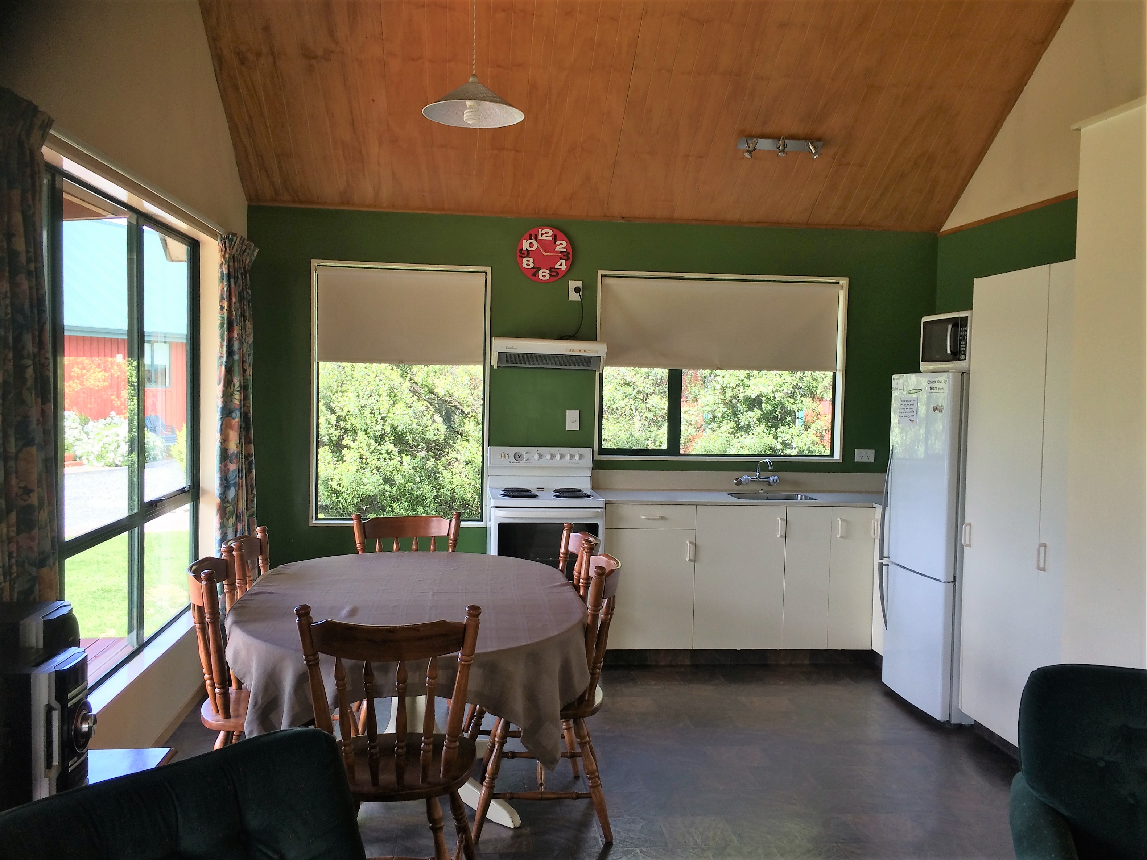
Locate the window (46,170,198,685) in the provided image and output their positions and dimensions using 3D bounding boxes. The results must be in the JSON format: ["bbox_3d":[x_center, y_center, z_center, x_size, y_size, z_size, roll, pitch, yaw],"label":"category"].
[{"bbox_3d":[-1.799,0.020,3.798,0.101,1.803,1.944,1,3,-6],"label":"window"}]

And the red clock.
[{"bbox_3d":[-0.167,-1.024,5.610,0.330,0.330,0.040,1,3,-7],"label":"red clock"}]

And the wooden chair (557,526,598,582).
[{"bbox_3d":[-0.147,0.851,3.857,0.503,0.896,0.493,1,3,-8],"label":"wooden chair"}]

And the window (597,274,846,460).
[{"bbox_3d":[0.873,-0.368,5.678,1.495,1.080,0.101,1,3,-6],"label":"window"}]

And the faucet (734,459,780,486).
[{"bbox_3d":[1.104,0.258,5.713,0.230,0.167,0.240,1,3,-7],"label":"faucet"}]

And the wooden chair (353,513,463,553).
[{"bbox_3d":[-0.711,0.828,4.122,0.493,0.896,0.503,0,3,-14],"label":"wooden chair"}]

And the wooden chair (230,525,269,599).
[{"bbox_3d":[-1.082,0.876,3.724,0.490,0.940,0.450,1,3,-7],"label":"wooden chair"}]

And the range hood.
[{"bbox_3d":[-0.151,-0.414,5.428,0.605,0.168,0.470,1,3,-7],"label":"range hood"}]

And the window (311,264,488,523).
[{"bbox_3d":[-0.987,-0.194,5.493,0.991,1.484,0.101,1,3,-6],"label":"window"}]

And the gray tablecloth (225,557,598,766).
[{"bbox_3d":[-0.593,0.985,3.614,1.260,0.755,1.670,1,3,-7],"label":"gray tablecloth"}]

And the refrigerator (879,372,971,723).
[{"bbox_3d":[1.944,0.546,4.639,0.690,1.630,0.580,1,3,-7],"label":"refrigerator"}]

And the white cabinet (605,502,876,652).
[{"bbox_3d":[0.894,0.791,5.556,1.510,0.808,0.580,1,3,-7],"label":"white cabinet"}]

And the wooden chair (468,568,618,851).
[{"bbox_3d":[-0.093,0.876,3.342,0.503,0.896,0.493,1,3,-6],"label":"wooden chair"}]

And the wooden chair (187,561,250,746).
[{"bbox_3d":[-0.978,0.863,3.235,0.503,0.896,0.493,1,3,-11],"label":"wooden chair"}]

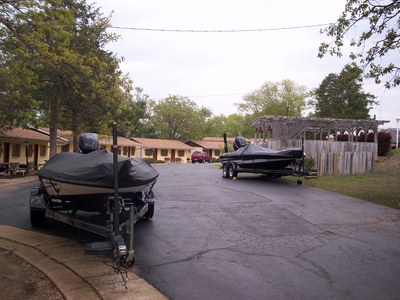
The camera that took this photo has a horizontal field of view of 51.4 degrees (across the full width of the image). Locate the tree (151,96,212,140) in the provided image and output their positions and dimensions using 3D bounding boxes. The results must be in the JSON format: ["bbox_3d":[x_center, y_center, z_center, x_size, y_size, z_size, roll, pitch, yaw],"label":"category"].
[{"bbox_3d":[-3.600,-4.200,77.000,11.000,12.300,10.500,0,0,0],"label":"tree"}]

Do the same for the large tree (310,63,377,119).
[{"bbox_3d":[15.200,-4.100,44.000,7.000,10.500,7.000,0,0,0],"label":"large tree"}]

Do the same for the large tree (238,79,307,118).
[{"bbox_3d":[10.600,-4.200,61.000,9.900,12.200,9.500,0,0,0],"label":"large tree"}]

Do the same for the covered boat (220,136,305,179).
[{"bbox_3d":[3.300,0.370,20.200,2.400,2.200,6.300,0,0,-21],"label":"covered boat"}]

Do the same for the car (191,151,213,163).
[{"bbox_3d":[0.250,1.080,59.500,1.850,1.730,4.600,0,0,22],"label":"car"}]

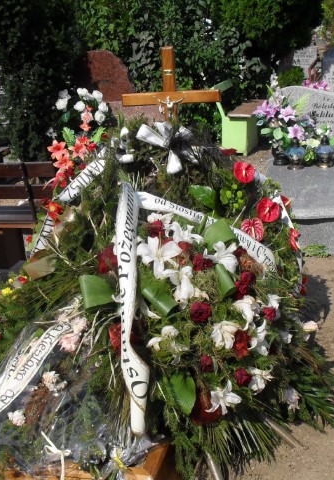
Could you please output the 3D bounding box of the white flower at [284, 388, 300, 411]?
[{"bbox_3d":[0.471,0.600,2.450,0.067,0.091,0.060,-7,-5,-12],"label":"white flower"}]

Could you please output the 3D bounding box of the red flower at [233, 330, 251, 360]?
[{"bbox_3d":[0.274,0.380,2.350,0.063,0.095,0.055,-2,19,0],"label":"red flower"}]

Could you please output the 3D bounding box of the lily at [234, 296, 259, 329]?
[{"bbox_3d":[0.297,0.271,2.420,0.097,0.135,0.100,-7,-10,-12],"label":"lily"}]

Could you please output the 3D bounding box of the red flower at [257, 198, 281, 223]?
[{"bbox_3d":[0.442,-0.129,2.820,0.108,0.102,0.060,1,-1,9],"label":"red flower"}]

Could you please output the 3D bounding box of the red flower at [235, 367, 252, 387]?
[{"bbox_3d":[0.267,0.477,2.260,0.056,0.066,0.056,0,-1,7],"label":"red flower"}]

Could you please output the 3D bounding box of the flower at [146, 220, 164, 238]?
[{"bbox_3d":[-0.050,-0.042,2.580,0.072,0.072,0.065,-3,-21,-1],"label":"flower"}]

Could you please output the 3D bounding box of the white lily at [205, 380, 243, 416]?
[{"bbox_3d":[0.198,0.552,2.270,0.125,0.105,0.080,-5,20,-9],"label":"white lily"}]

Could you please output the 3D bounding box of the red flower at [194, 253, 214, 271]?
[{"bbox_3d":[0.142,0.084,2.520,0.075,0.068,0.065,-1,-1,3],"label":"red flower"}]

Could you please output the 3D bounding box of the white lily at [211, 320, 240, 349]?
[{"bbox_3d":[0.211,0.342,2.340,0.097,0.095,0.075,0,-1,5],"label":"white lily"}]

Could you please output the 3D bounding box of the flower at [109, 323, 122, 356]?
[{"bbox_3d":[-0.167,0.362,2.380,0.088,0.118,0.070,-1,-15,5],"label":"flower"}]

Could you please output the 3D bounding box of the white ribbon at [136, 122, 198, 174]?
[{"bbox_3d":[-0.003,-0.481,3.400,0.310,0.260,0.130,-2,9,0],"label":"white ribbon"}]

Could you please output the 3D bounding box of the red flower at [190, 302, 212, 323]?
[{"bbox_3d":[0.124,0.269,2.400,0.078,0.070,0.060,-2,19,0],"label":"red flower"}]

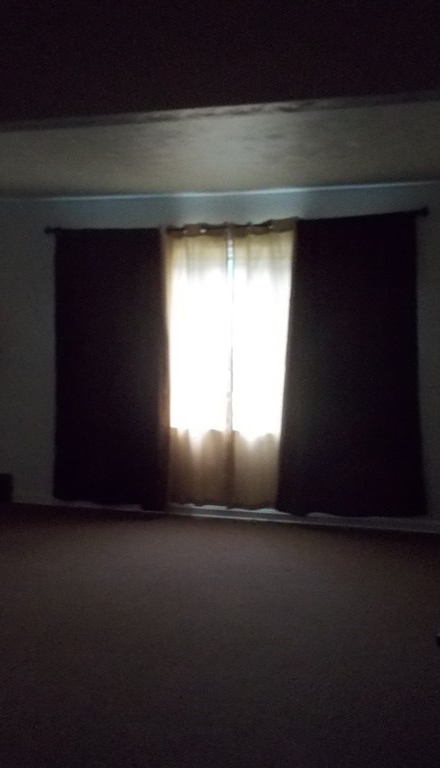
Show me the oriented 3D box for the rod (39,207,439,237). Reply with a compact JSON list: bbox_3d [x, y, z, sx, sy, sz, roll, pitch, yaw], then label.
[{"bbox_3d":[0.019,-1.190,6.325,2.950,0.050,0.090,0,5,17],"label":"rod"}]

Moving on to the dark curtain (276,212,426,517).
[{"bbox_3d":[0.937,-0.117,6.127,1.090,2.130,0.100,1,5,17],"label":"dark curtain"}]

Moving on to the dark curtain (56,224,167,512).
[{"bbox_3d":[-0.873,-0.124,6.672,0.970,2.140,0.100,1,5,17],"label":"dark curtain"}]

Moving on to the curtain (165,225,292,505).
[{"bbox_3d":[0.059,-0.118,6.402,1.000,2.120,0.090,1,5,17],"label":"curtain"}]

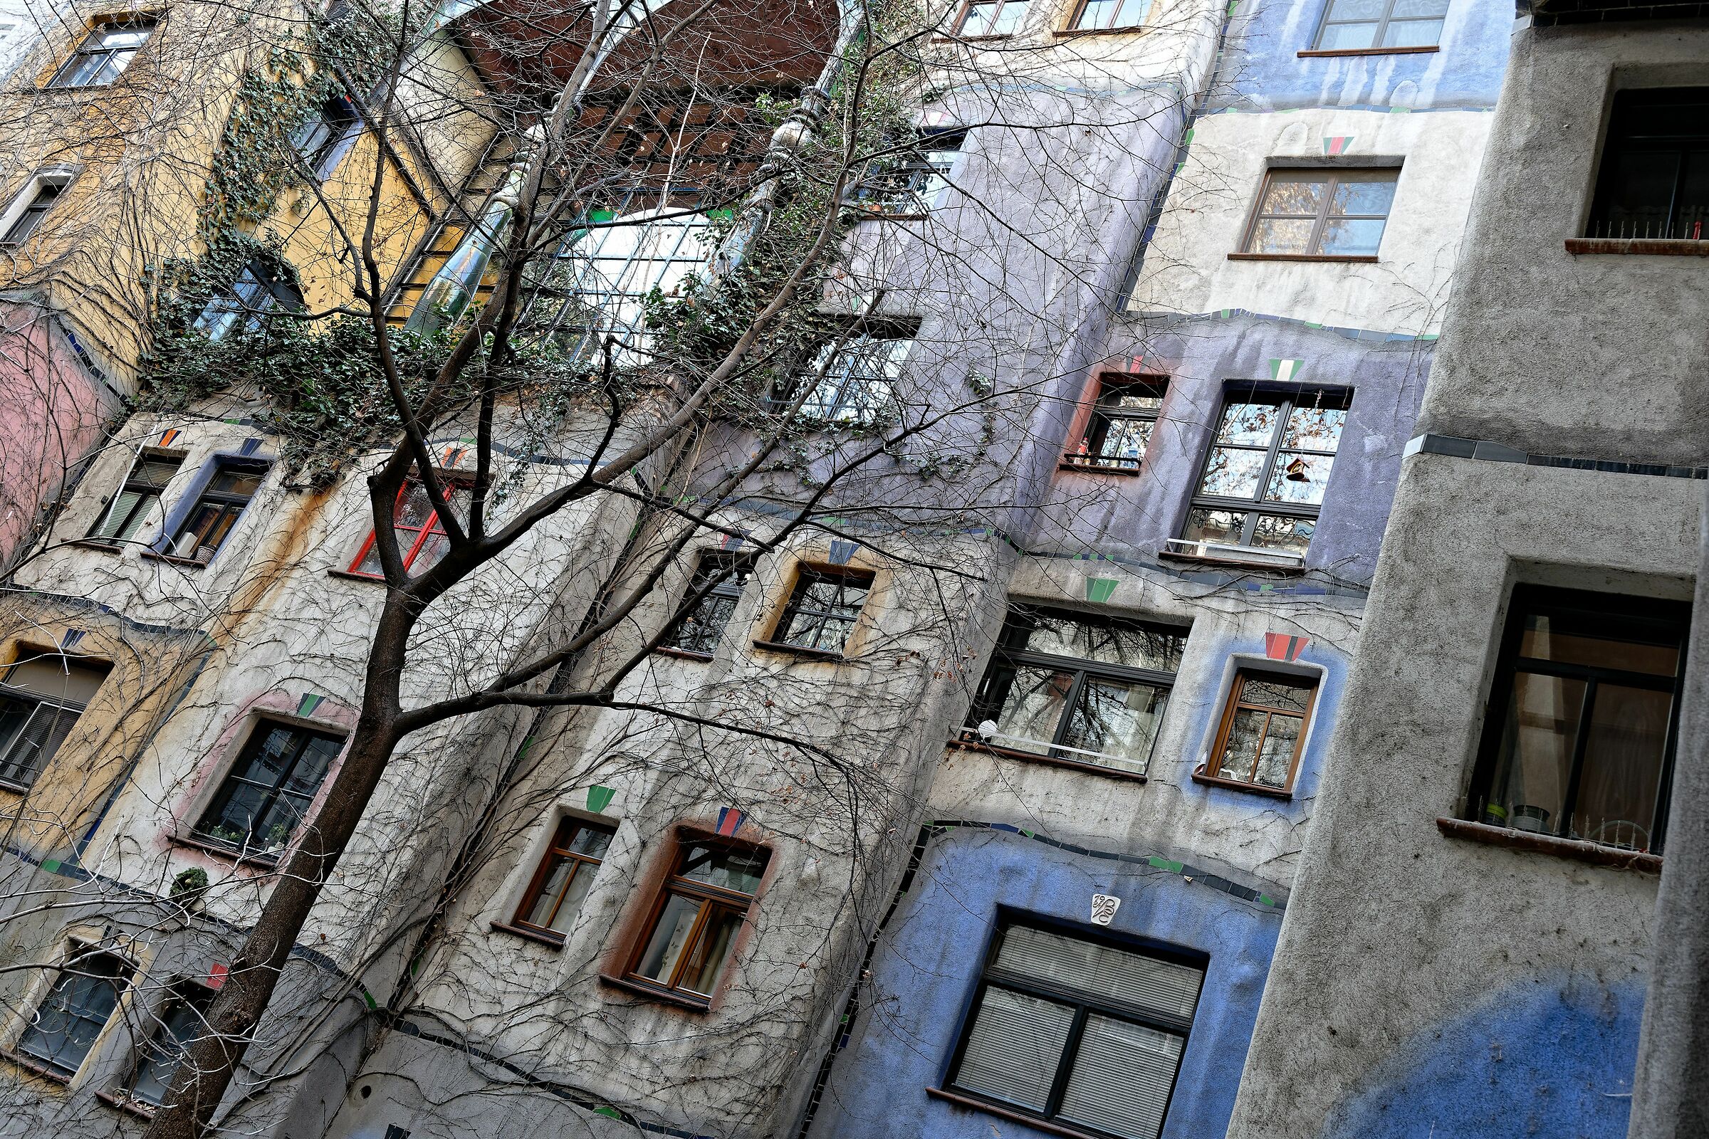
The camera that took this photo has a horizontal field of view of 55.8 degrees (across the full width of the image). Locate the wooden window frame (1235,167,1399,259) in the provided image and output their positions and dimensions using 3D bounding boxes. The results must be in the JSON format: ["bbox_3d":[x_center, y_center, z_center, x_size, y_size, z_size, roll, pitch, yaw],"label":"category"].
[{"bbox_3d":[4.809,-3.547,16.538,1.422,1.408,0.120,7,-30,29],"label":"wooden window frame"}]

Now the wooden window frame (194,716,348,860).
[{"bbox_3d":[-5.607,2.205,15.741,1.382,1.419,0.120,7,-30,29],"label":"wooden window frame"}]

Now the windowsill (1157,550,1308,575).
[{"bbox_3d":[3.378,0.010,14.388,1.317,0.060,0.250,7,-30,29],"label":"windowsill"}]

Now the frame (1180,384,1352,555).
[{"bbox_3d":[3.826,-0.776,14.982,1.255,2.033,0.120,7,-30,29],"label":"frame"}]

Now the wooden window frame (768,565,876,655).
[{"bbox_3d":[-0.228,0.495,15.122,0.825,0.908,0.120,7,-30,29],"label":"wooden window frame"}]

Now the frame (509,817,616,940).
[{"bbox_3d":[-2.509,2.826,14.497,0.713,1.184,0.120,7,-30,29],"label":"frame"}]

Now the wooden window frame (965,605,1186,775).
[{"bbox_3d":[2.024,1.128,14.443,1.798,1.586,0.120,7,-30,29],"label":"wooden window frame"}]

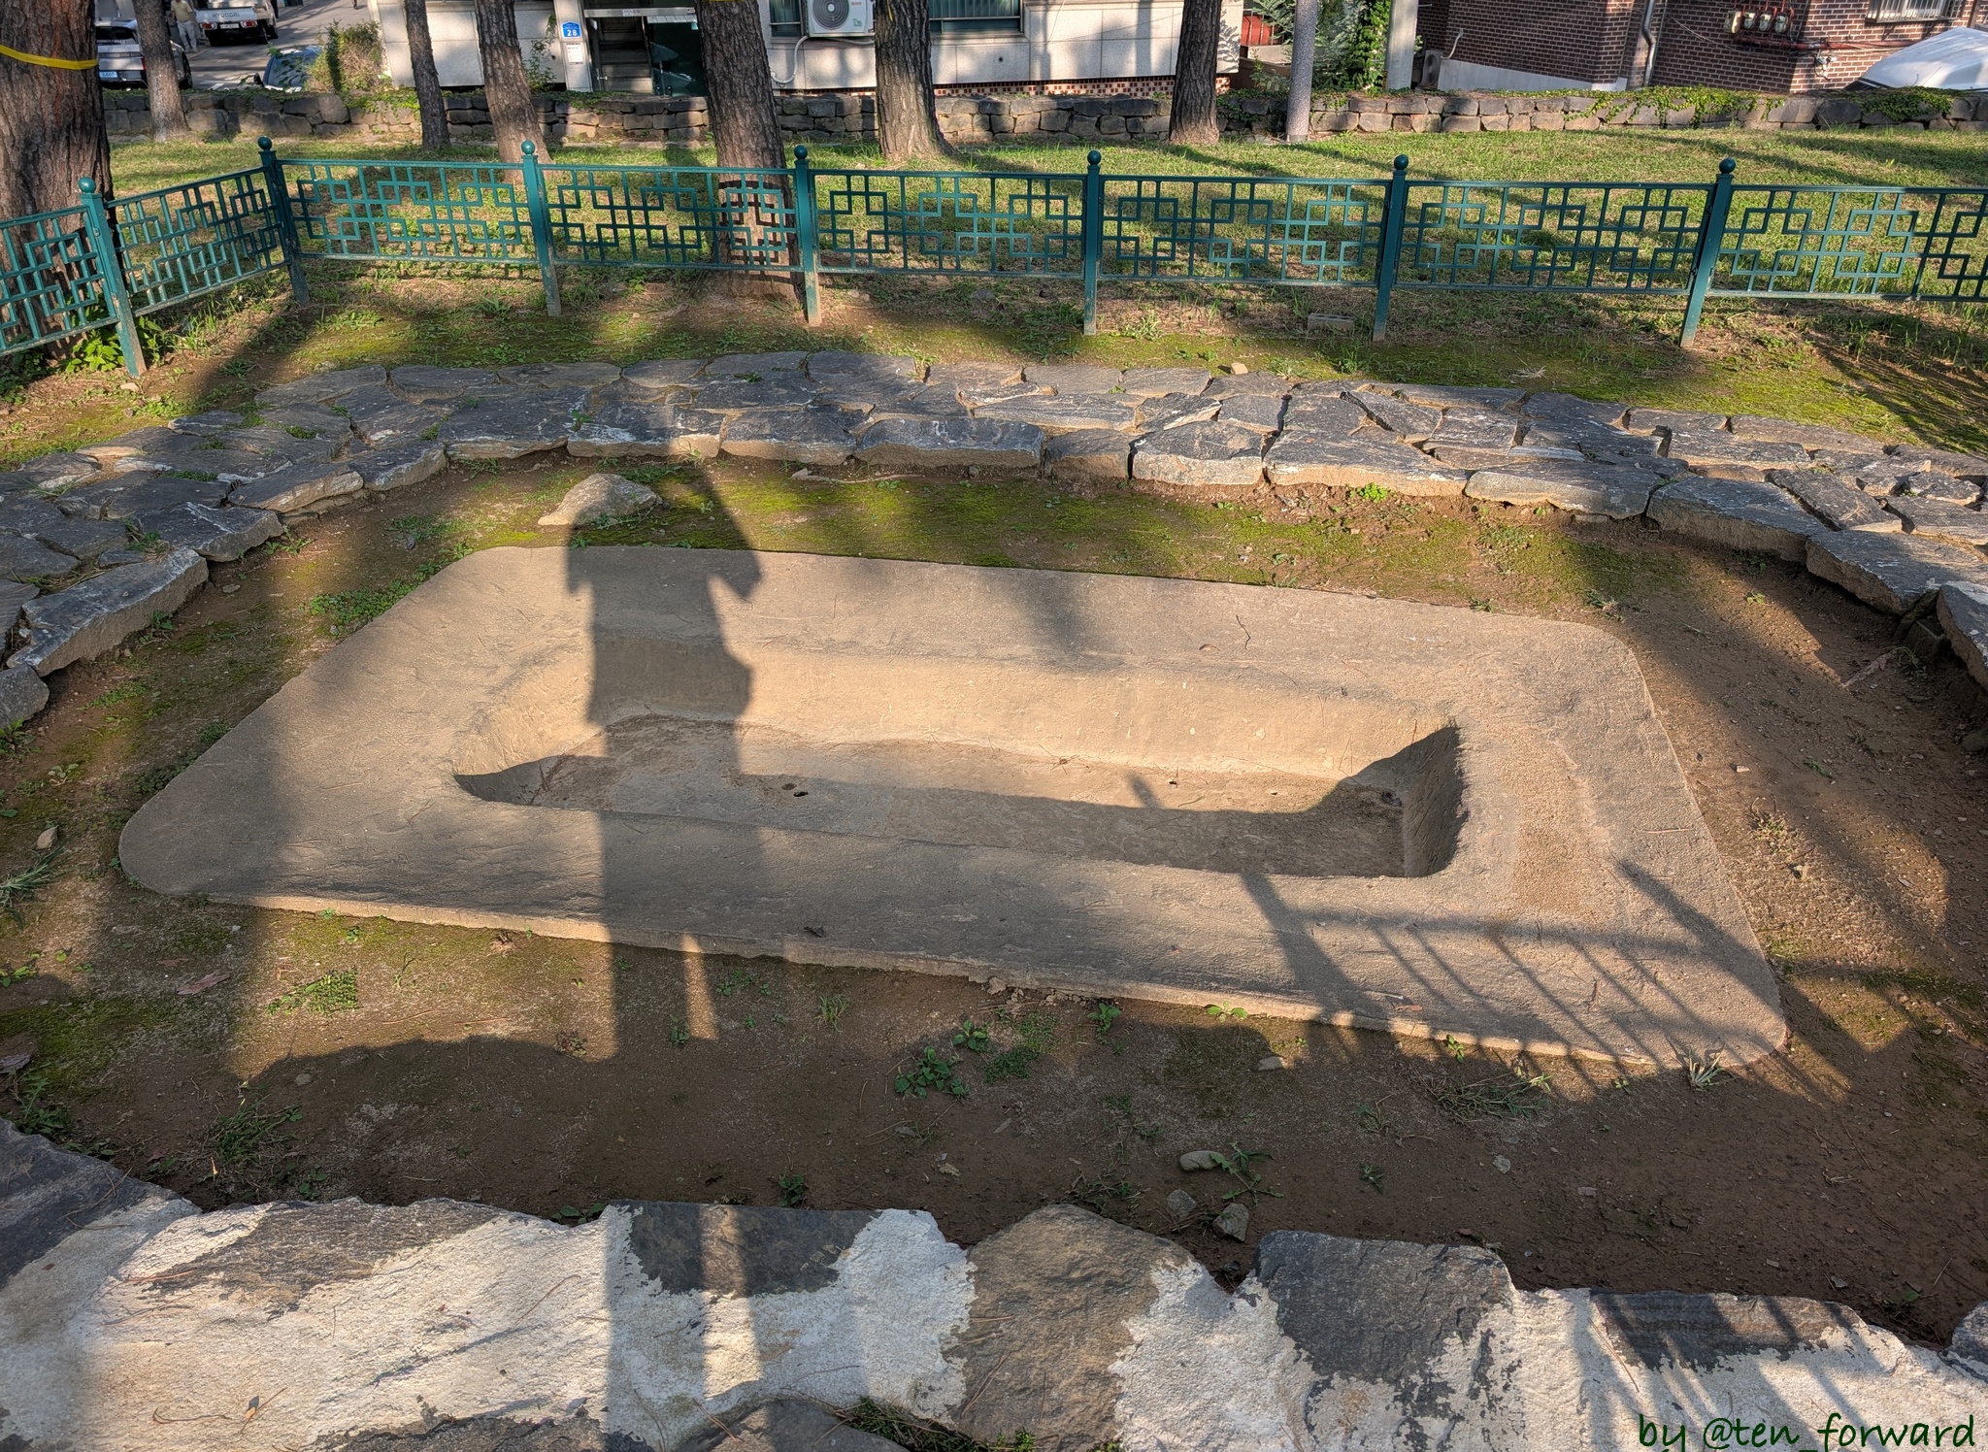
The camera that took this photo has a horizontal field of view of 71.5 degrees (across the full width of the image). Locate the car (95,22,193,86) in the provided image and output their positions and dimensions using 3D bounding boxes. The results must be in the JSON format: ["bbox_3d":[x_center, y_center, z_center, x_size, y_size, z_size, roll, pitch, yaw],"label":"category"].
[{"bbox_3d":[-19.884,-15.229,31.500,1.830,1.580,4.350,-8,30,-14],"label":"car"}]

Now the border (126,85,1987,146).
[{"bbox_3d":[0.461,-6.269,14.072,19.079,0.430,0.400,0,29,0],"label":"border"}]

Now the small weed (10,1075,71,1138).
[{"bbox_3d":[-1.669,0.673,2.415,0.095,0.060,0.090,0,29,0],"label":"small weed"}]

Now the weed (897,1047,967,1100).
[{"bbox_3d":[-0.115,0.629,2.501,0.125,0.045,0.100,0,29,0],"label":"weed"}]

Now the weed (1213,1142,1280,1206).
[{"bbox_3d":[0.420,0.747,2.286,0.110,0.045,0.110,0,29,0],"label":"weed"}]

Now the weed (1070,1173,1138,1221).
[{"bbox_3d":[0.181,0.768,2.250,0.110,0.040,0.080,0,29,0],"label":"weed"}]

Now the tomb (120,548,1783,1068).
[{"bbox_3d":[-0.117,0.114,3.688,3.636,0.320,2.011,5,30,9],"label":"tomb"}]

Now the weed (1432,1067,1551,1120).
[{"bbox_3d":[0.881,0.650,2.445,0.185,0.050,0.095,0,29,0],"label":"weed"}]

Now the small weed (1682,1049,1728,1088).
[{"bbox_3d":[1.283,0.623,2.489,0.070,0.060,0.060,0,29,0],"label":"small weed"}]

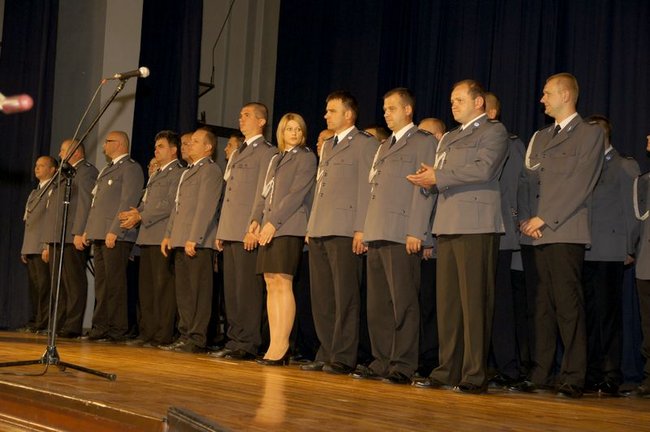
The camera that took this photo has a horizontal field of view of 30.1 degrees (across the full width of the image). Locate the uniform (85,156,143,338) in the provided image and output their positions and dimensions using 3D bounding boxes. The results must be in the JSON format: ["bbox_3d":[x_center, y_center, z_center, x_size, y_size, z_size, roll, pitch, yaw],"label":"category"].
[{"bbox_3d":[-1.817,0.275,10.420,0.350,1.560,0.530,6,-4,-37],"label":"uniform"}]

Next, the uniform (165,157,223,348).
[{"bbox_3d":[-1.049,0.293,9.620,0.340,1.510,0.510,6,-4,-36],"label":"uniform"}]

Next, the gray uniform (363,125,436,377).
[{"bbox_3d":[0.447,0.213,7.310,0.330,1.510,0.510,5,-4,-32],"label":"gray uniform"}]

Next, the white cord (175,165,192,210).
[{"bbox_3d":[-1.130,-0.226,9.650,0.100,0.360,0.140,6,-4,-36],"label":"white cord"}]

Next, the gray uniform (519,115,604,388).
[{"bbox_3d":[1.350,0.209,6.920,0.370,1.540,0.530,5,-4,-32],"label":"gray uniform"}]

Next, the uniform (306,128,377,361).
[{"bbox_3d":[0.111,0.210,7.880,0.330,1.540,0.520,5,-4,-32],"label":"uniform"}]

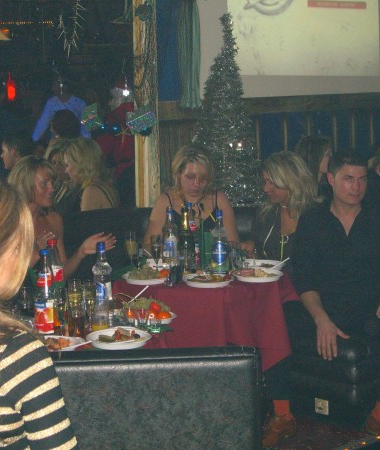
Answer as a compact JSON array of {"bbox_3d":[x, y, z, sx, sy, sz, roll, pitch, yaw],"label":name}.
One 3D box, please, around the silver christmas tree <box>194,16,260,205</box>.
[{"bbox_3d":[0.213,-0.663,6.700,0.398,1.071,0.398,-1,9,0],"label":"silver christmas tree"}]

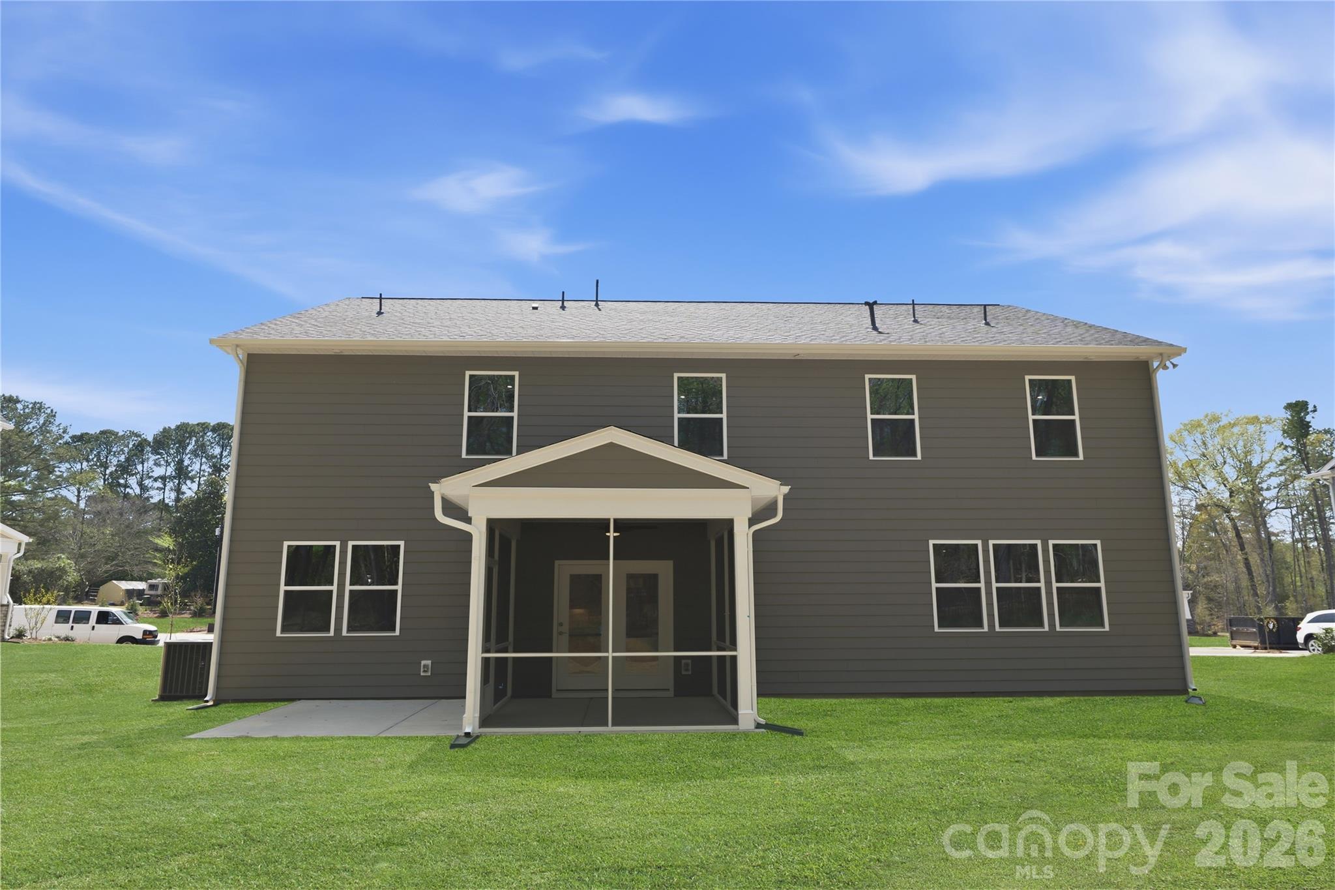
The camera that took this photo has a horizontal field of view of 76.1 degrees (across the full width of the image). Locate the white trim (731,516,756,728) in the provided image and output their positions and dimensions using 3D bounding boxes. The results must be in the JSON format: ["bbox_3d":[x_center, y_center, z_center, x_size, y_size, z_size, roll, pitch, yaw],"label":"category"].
[{"bbox_3d":[0.963,2.227,10.830,0.195,2.600,0.195,0,-11,-3],"label":"white trim"}]

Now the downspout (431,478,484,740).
[{"bbox_3d":[-2.669,1.975,10.541,0.660,3.040,0.180,0,-11,-3],"label":"downspout"}]

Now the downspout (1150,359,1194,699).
[{"bbox_3d":[8.680,1.223,14.501,0.100,5.710,0.420,0,-11,-3],"label":"downspout"}]

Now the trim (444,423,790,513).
[{"bbox_3d":[-0.710,0.337,11.012,4.365,1.175,0.150,0,-11,-3],"label":"trim"}]

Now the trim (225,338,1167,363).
[{"bbox_3d":[0.734,-1.633,14.688,16.650,0.190,0.460,0,-11,-3],"label":"trim"}]

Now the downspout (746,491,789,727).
[{"bbox_3d":[1.310,2.004,10.873,0.540,2.970,0.140,0,-11,-3],"label":"downspout"}]

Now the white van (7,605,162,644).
[{"bbox_3d":[-25.698,8.300,37.809,5.700,2.100,2.010,2,-11,-11],"label":"white van"}]

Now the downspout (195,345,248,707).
[{"bbox_3d":[-7.176,1.175,13.776,0.089,5.730,0.420,0,-11,-3],"label":"downspout"}]

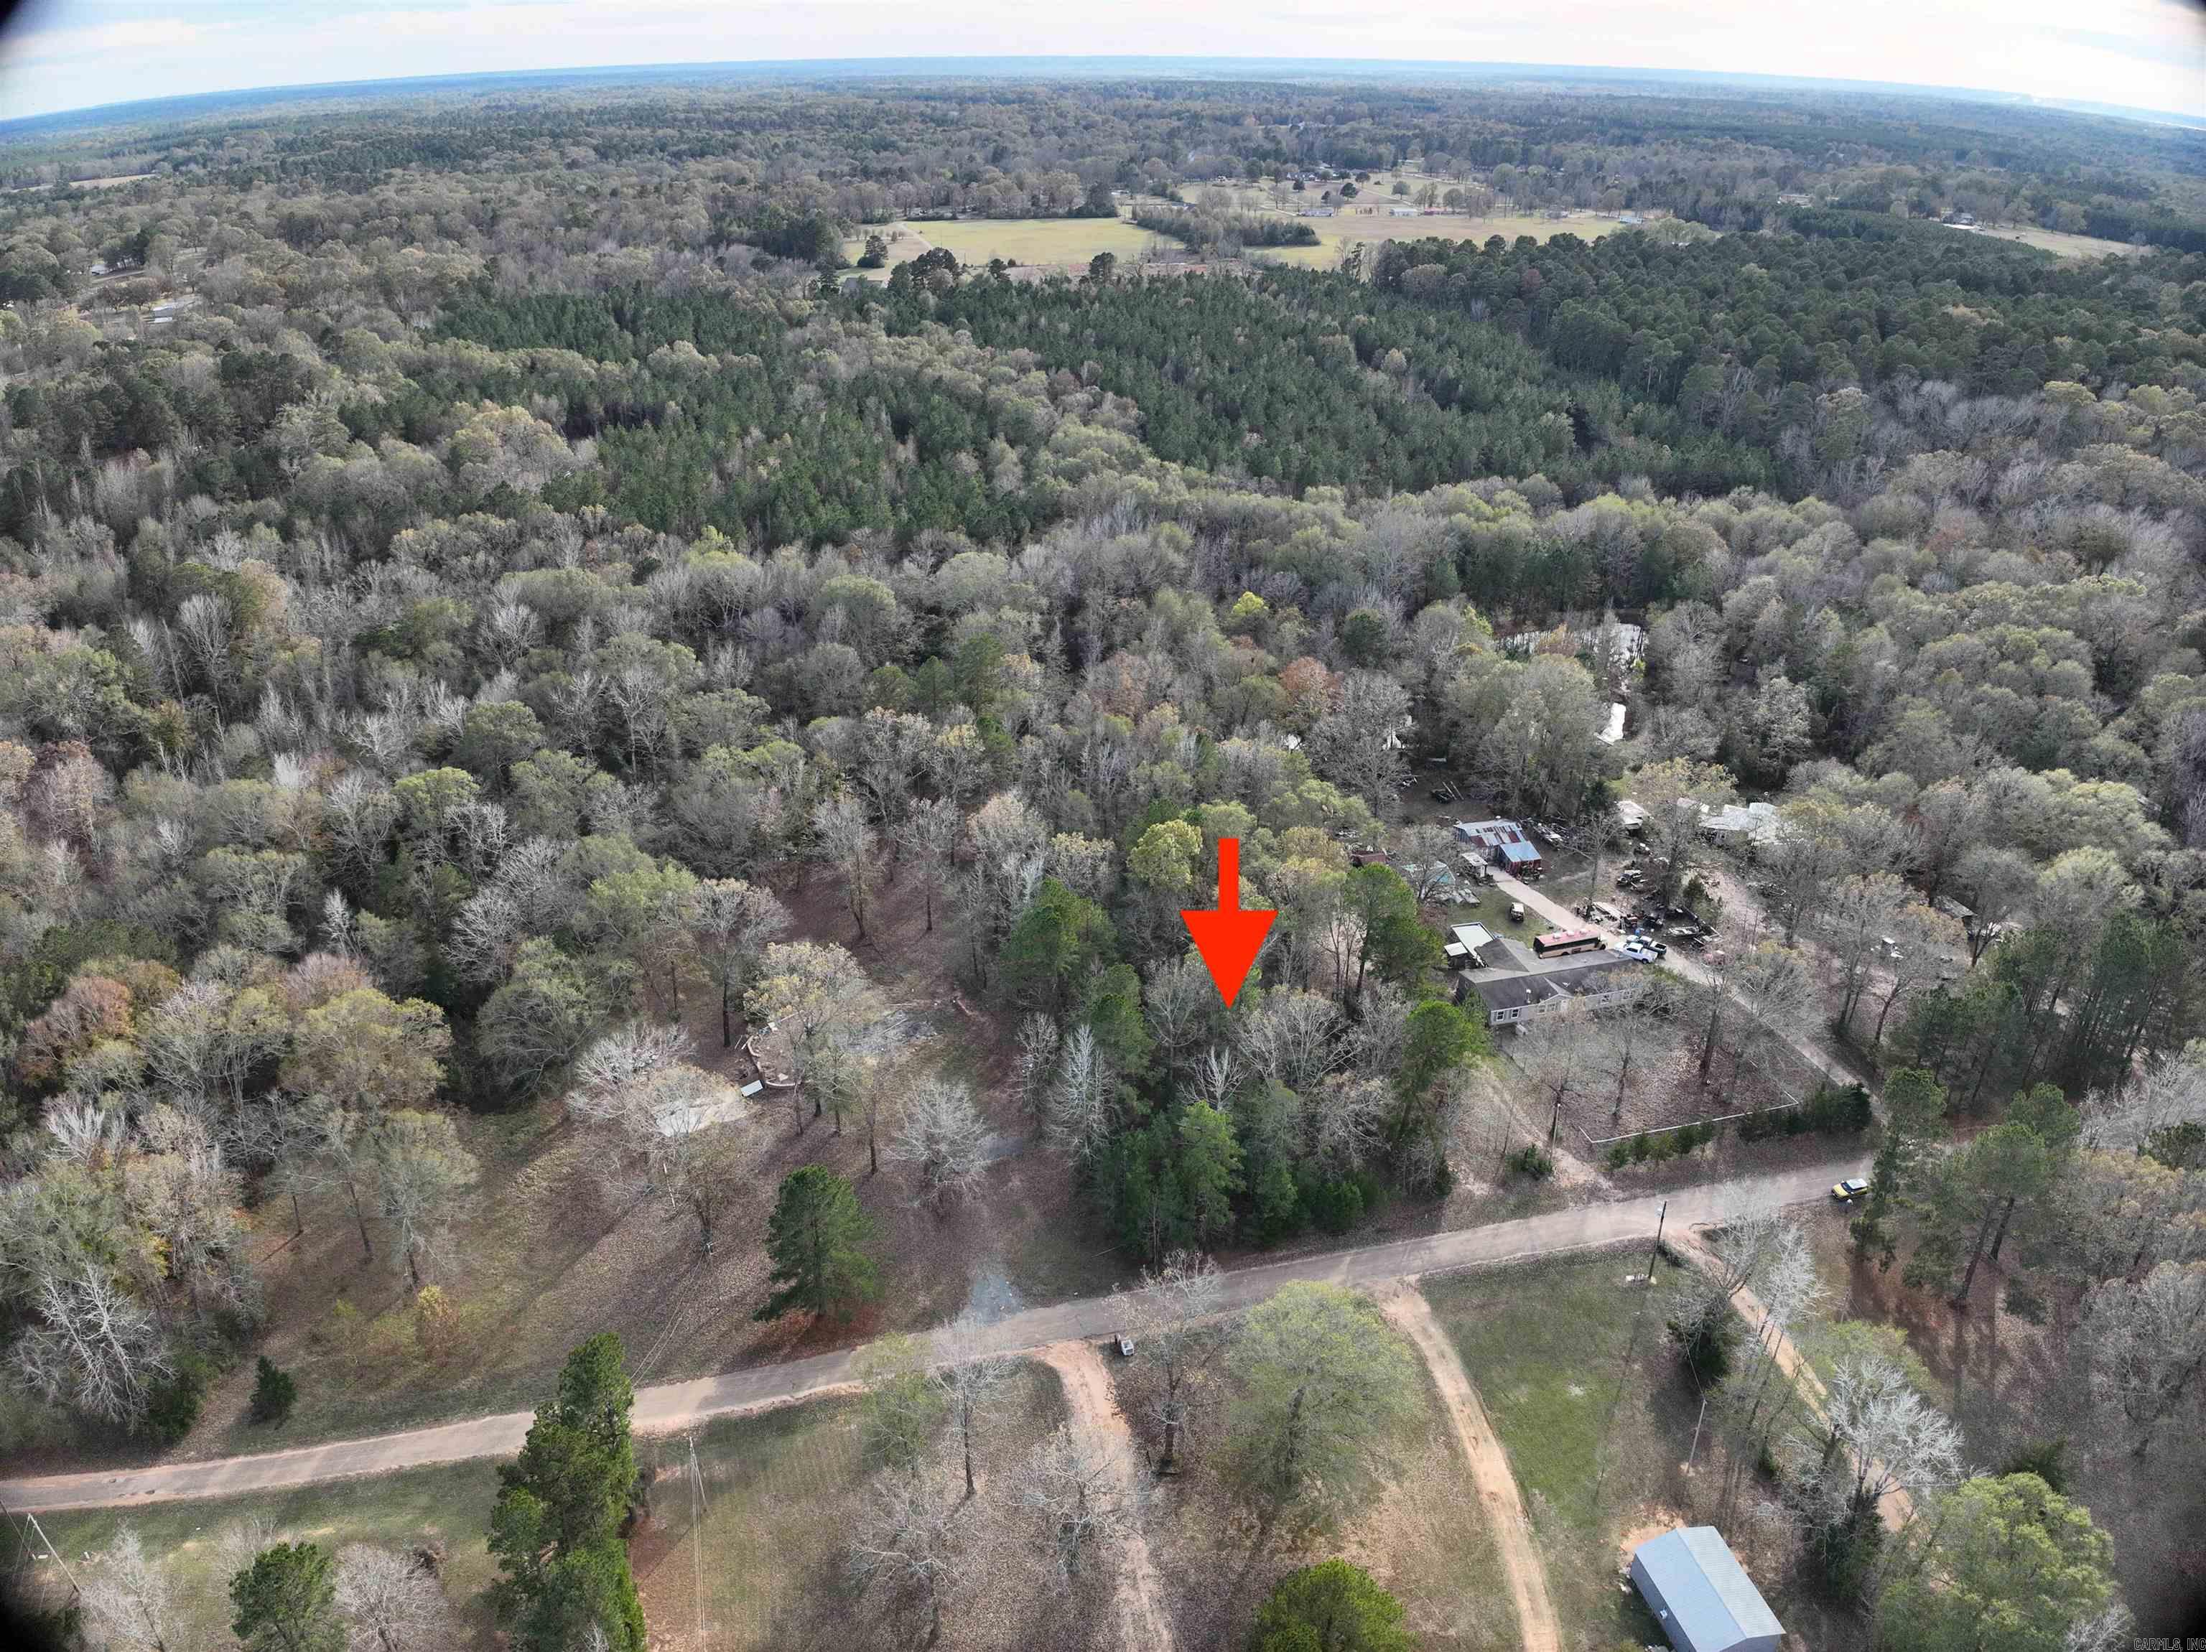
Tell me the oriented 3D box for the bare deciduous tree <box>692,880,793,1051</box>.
[{"bbox_3d":[-46.005,18.551,196.656,12.925,23.800,12.925,0,27,0],"label":"bare deciduous tree"}]

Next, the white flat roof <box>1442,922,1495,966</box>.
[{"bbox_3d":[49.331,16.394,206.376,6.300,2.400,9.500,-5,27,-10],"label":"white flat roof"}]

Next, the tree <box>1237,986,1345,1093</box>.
[{"bbox_3d":[22.147,28.538,181.970,12.800,19.400,12.800,0,27,0],"label":"tree"}]

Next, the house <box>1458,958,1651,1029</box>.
[{"bbox_3d":[61.855,21.874,210.797,23.087,5.000,10.286,-7,28,-13],"label":"house"}]

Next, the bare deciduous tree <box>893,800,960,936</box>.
[{"bbox_3d":[-25.545,6.311,222.899,9.400,21.000,9.400,0,27,0],"label":"bare deciduous tree"}]

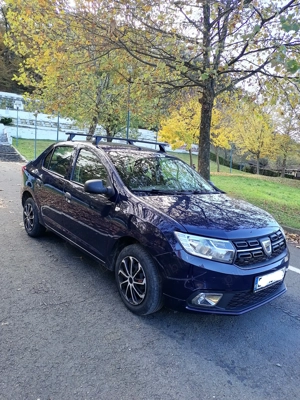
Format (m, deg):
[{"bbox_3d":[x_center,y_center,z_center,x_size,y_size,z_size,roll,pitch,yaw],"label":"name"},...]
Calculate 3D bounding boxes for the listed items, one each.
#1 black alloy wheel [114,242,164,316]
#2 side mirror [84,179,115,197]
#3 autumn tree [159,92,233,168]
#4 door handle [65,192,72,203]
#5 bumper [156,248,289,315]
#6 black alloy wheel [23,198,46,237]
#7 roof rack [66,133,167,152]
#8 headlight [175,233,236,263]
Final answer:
[{"bbox_3d":[-0.107,0.697,2.672,0.190,0.615,0.615,1,9,-35],"label":"black alloy wheel"},{"bbox_3d":[-0.502,-0.114,2.931,0.250,0.150,0.170,-1,10,-40],"label":"side mirror"},{"bbox_3d":[3.332,-5.053,22.000,5.500,5.800,5.300,4,6,8],"label":"autumn tree"},{"bbox_3d":[-0.945,-0.030,3.472,0.050,0.070,0.160,-1,10,-40],"label":"door handle"},{"bbox_3d":[0.835,0.682,2.720,1.680,0.470,0.540,-1,10,-40],"label":"bumper"},{"bbox_3d":[-1.790,0.267,4.652,0.190,0.615,0.615,-1,10,-40],"label":"black alloy wheel"},{"bbox_3d":[-0.435,-0.780,4.193,1.230,0.140,0.800,-1,10,-40],"label":"roof rack"},{"bbox_3d":[0.413,0.363,2.264,0.400,0.210,0.340,1,9,-32],"label":"headlight"}]

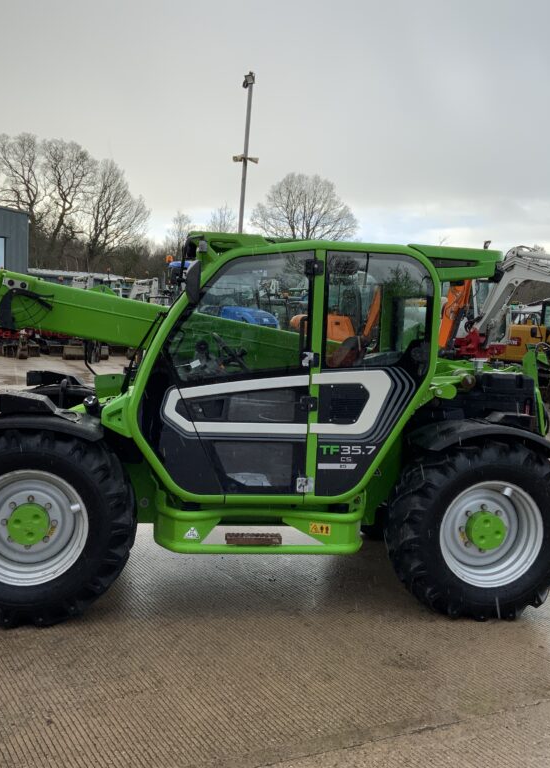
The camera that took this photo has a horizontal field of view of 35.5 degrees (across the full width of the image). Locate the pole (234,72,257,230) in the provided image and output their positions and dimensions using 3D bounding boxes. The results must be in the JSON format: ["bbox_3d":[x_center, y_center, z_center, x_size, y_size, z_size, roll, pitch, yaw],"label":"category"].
[{"bbox_3d":[-1.057,-5.075,26.660,0.750,8.960,0.450,5,5,17],"label":"pole"}]

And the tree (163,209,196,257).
[{"bbox_3d":[-8.662,-10.563,77.410,2.910,10.040,2.910,2,5,-7],"label":"tree"}]

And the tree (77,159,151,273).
[{"bbox_3d":[-13.370,-11.933,71.287,6.210,13.350,6.210,2,5,-11],"label":"tree"}]

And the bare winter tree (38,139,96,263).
[{"bbox_3d":[-17.336,-12.848,71.225,4.870,14.750,4.870,2,5,-14],"label":"bare winter tree"}]

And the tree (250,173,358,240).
[{"bbox_3d":[2.714,-12.579,81.192,10.140,14.600,10.140,3,5,1],"label":"tree"}]

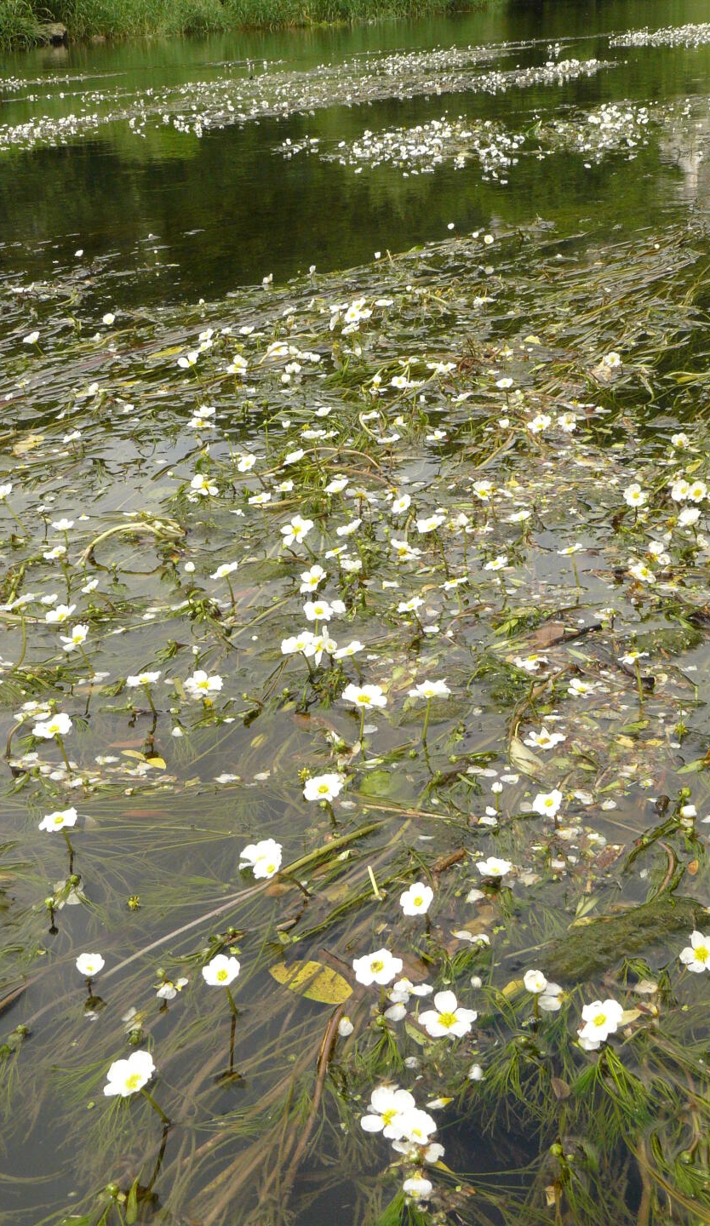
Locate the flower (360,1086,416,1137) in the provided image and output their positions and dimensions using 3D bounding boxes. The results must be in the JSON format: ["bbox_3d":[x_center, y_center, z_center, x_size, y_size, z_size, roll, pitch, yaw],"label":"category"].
[{"bbox_3d":[0.018,0.253,0.845,0.030,0.010,0.030,-6,55,8],"label":"flower"}]

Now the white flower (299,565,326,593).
[{"bbox_3d":[-0.036,-0.029,1.417,0.023,0.007,0.023,-11,52,15],"label":"white flower"}]

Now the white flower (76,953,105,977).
[{"bbox_3d":[-0.146,0.195,0.918,0.016,0.007,0.016,-7,22,-10],"label":"white flower"}]

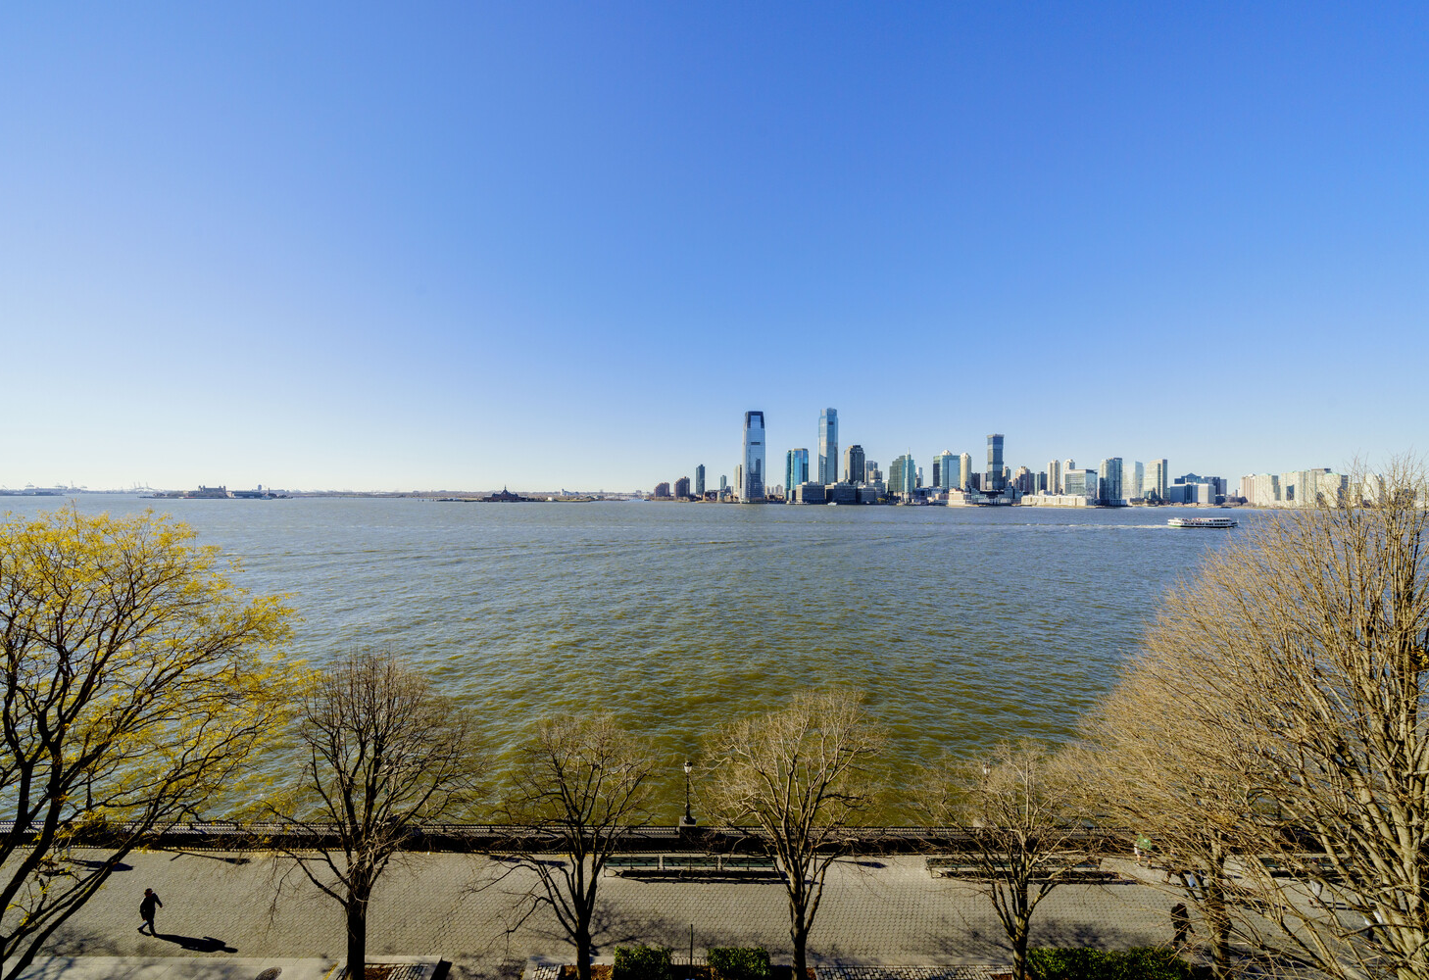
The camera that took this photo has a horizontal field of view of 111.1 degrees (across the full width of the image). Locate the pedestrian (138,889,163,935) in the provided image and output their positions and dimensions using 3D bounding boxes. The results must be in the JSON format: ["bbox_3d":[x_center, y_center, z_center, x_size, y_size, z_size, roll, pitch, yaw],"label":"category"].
[{"bbox_3d":[-20.384,15.221,17.719,0.800,1.720,0.600,0,-1,18],"label":"pedestrian"}]

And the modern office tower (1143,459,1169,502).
[{"bbox_3d":[1546.920,-25.650,1715.700,24.000,160.000,58.000,1,-1,-6],"label":"modern office tower"}]

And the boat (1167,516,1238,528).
[{"bbox_3d":[359.410,23.790,360.760,43.000,8.000,9.000,1,-1,0],"label":"boat"}]

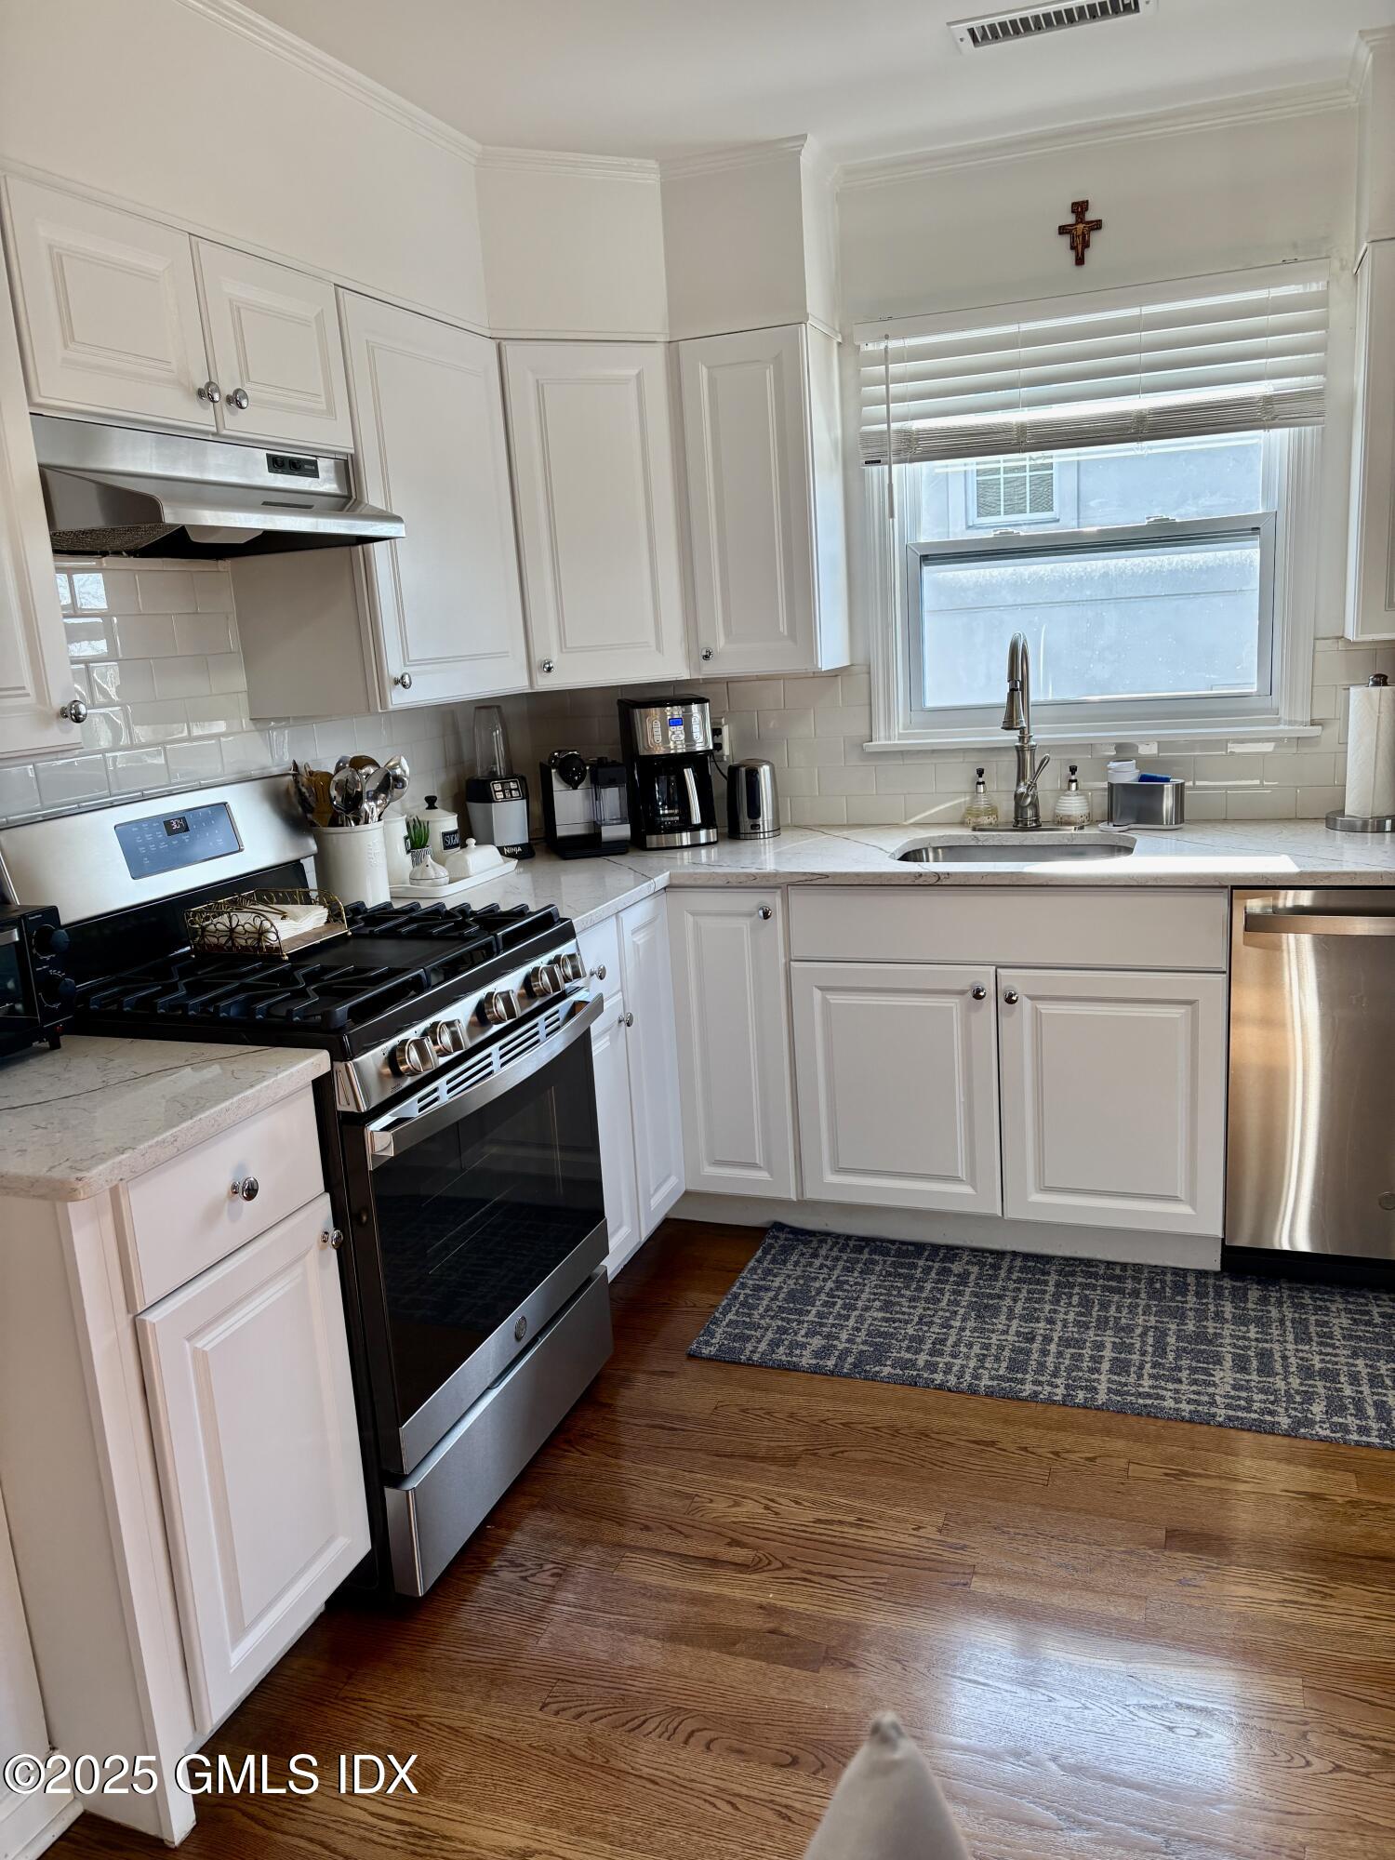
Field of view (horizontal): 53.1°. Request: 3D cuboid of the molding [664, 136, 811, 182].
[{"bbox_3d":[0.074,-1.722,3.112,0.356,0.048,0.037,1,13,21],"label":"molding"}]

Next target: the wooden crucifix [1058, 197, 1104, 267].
[{"bbox_3d":[0.868,-1.582,3.170,0.096,0.138,0.015,1,13,21],"label":"wooden crucifix"}]

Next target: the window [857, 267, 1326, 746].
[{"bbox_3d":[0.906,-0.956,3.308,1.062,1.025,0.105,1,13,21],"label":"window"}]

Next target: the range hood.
[{"bbox_3d":[-0.859,-0.724,2.330,0.451,0.159,0.765,1,13,21],"label":"range hood"}]

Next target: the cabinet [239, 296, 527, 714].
[{"bbox_3d":[-0.685,-0.874,2.975,0.312,0.780,0.588,1,13,21],"label":"cabinet"}]

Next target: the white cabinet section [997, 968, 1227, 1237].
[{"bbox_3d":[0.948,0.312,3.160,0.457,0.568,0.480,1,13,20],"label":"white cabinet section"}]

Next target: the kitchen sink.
[{"bbox_3d":[0.732,-0.077,3.184,0.520,0.200,0.400,1,13,21],"label":"kitchen sink"}]

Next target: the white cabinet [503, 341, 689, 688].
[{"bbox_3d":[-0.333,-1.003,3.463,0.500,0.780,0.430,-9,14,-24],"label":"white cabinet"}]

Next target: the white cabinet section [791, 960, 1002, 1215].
[{"bbox_3d":[0.519,0.301,3.317,0.455,0.567,0.480,1,13,20],"label":"white cabinet section"}]

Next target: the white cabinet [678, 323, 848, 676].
[{"bbox_3d":[0.162,-1.027,3.427,0.340,0.780,0.286,1,13,21],"label":"white cabinet"}]

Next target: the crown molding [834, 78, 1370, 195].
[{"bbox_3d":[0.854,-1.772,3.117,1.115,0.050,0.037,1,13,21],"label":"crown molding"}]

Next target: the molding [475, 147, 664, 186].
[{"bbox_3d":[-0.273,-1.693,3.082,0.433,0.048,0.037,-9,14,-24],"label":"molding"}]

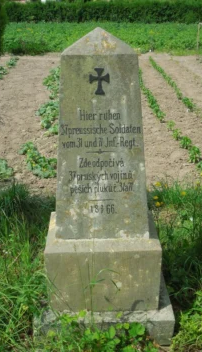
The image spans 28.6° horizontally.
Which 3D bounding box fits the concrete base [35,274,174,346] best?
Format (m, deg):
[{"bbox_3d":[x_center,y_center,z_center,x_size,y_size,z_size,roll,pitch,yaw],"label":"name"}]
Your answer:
[{"bbox_3d":[0.014,0.644,2.082,0.647,0.158,0.482,-1,25,-1],"label":"concrete base"}]

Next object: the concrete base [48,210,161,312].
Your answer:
[{"bbox_3d":[0.011,0.402,1.969,0.515,0.376,0.349,-1,25,-1],"label":"concrete base"}]

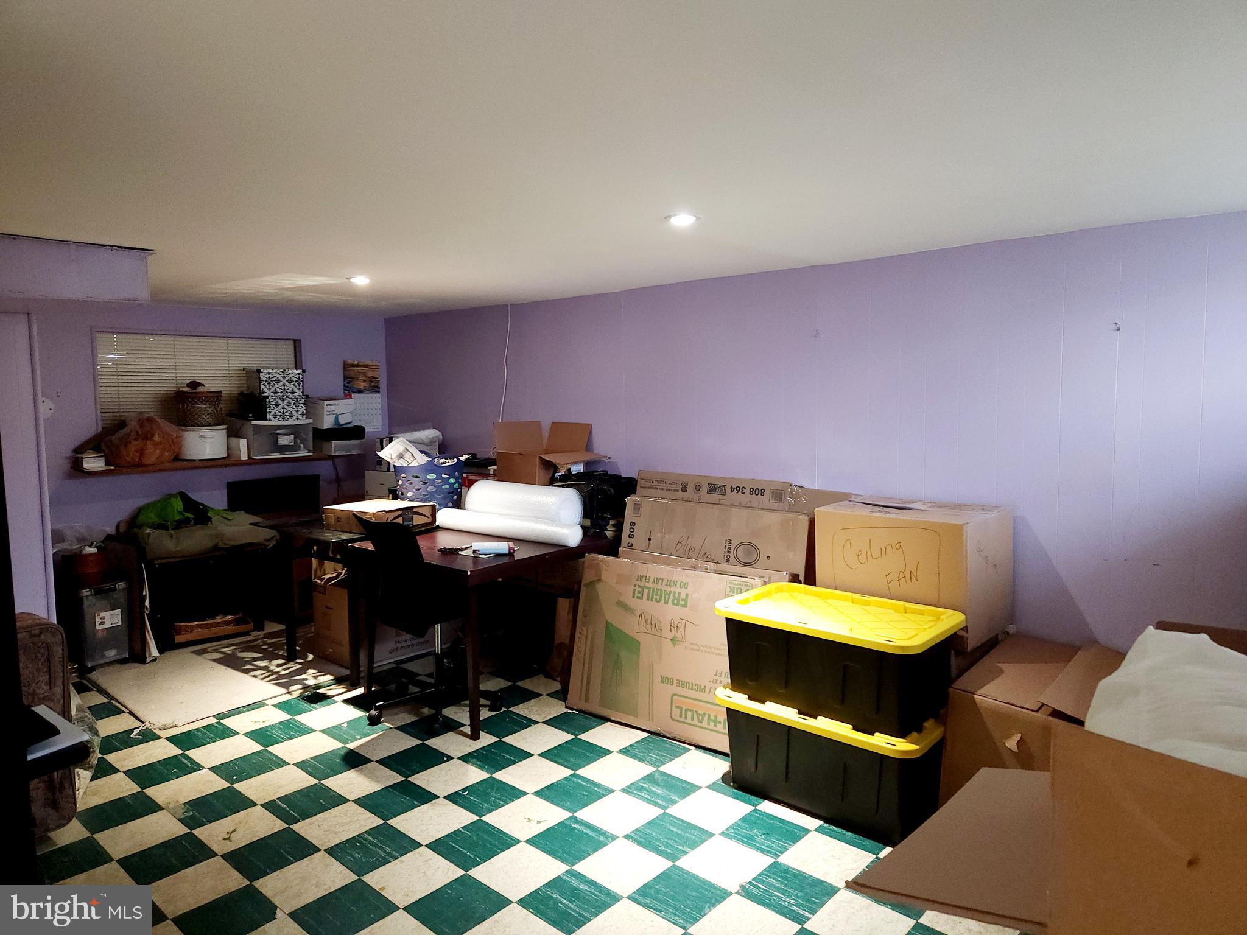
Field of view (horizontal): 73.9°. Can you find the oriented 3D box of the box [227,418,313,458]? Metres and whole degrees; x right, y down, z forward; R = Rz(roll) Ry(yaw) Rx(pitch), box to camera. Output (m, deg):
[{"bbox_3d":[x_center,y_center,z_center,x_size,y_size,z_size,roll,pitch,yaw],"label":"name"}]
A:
[{"bbox_3d":[-2.291,-0.193,5.380,0.355,0.225,0.390,4,7,42],"label":"box"}]

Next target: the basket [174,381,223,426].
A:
[{"bbox_3d":[-2.613,-0.390,5.103,0.268,0.280,0.268,4,7,42],"label":"basket"}]

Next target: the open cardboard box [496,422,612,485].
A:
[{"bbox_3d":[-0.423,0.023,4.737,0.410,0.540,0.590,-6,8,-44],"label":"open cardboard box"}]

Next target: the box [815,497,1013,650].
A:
[{"bbox_3d":[1.133,0.390,3.269,0.617,0.456,0.430,4,8,44],"label":"box"}]

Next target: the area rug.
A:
[{"bbox_3d":[-2.052,1.083,4.533,1.140,0.012,1.270,4,7,42],"label":"area rug"}]

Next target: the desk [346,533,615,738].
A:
[{"bbox_3d":[-0.703,0.739,4.168,0.950,0.737,0.930,4,7,40],"label":"desk"}]

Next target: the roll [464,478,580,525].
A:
[{"bbox_3d":[-0.543,0.193,4.456,0.615,0.200,0.200,3,7,32],"label":"roll"}]

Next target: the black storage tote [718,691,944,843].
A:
[{"bbox_3d":[0.777,1.008,2.991,0.765,0.356,0.505,4,8,44],"label":"black storage tote"}]

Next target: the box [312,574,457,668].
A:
[{"bbox_3d":[-1.381,0.834,4.786,0.615,0.425,0.450,-6,8,-43],"label":"box"}]

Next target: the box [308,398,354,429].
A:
[{"bbox_3d":[-2.031,-0.369,5.751,0.240,0.188,0.210,4,7,42],"label":"box"}]

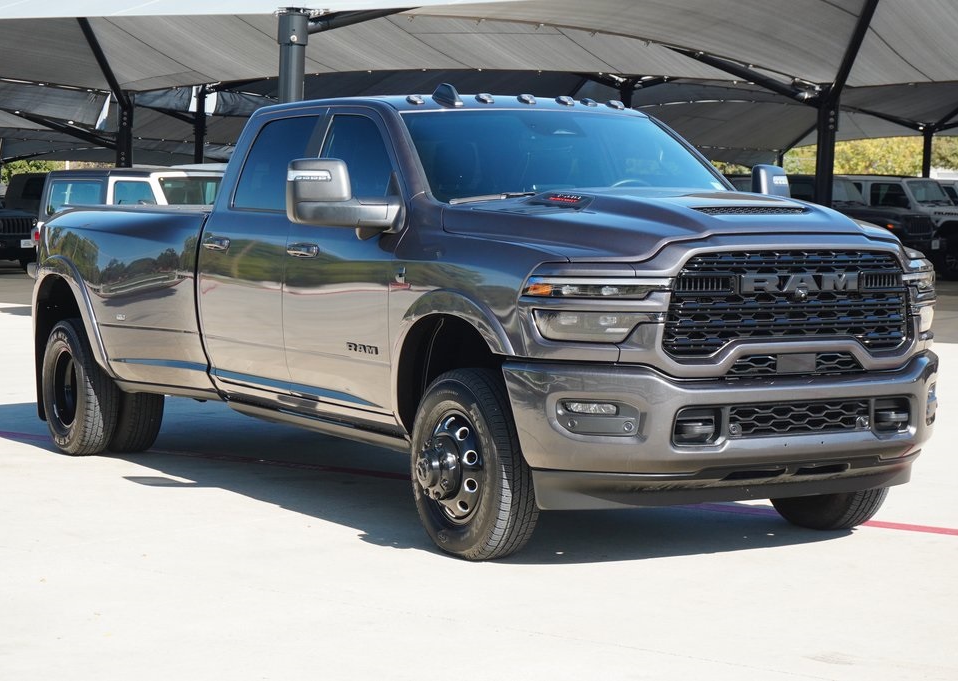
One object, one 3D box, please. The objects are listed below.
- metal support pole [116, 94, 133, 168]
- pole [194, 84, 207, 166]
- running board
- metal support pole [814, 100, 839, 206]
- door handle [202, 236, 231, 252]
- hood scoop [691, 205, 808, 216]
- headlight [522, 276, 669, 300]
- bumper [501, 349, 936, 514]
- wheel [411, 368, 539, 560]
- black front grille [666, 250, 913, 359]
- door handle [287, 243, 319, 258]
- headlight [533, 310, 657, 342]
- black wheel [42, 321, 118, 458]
[{"bbox_3d":[-6.160,-2.585,37.105,0.270,3.380,0.270,0,4,0],"label":"metal support pole"},{"bbox_3d":[-6.035,-3.471,46.125,0.200,4.030,0.200,0,4,0],"label":"pole"},{"bbox_3d":[-0.738,0.396,9.978,0.140,0.090,1.980,-2,4,-29],"label":"running board"},{"bbox_3d":[5.348,-2.164,33.098,0.290,3.172,0.290,2,4,0],"label":"metal support pole"},{"bbox_3d":[-1.332,-0.491,10.829,0.060,0.062,0.255,-2,4,-29],"label":"door handle"},{"bbox_3d":[1.107,-0.531,8.680,0.580,0.060,0.140,-2,4,-30],"label":"hood scoop"},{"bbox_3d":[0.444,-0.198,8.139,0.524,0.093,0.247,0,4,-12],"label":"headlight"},{"bbox_3d":[1.143,0.349,8.661,2.070,0.570,0.610,-2,4,-30],"label":"bumper"},{"bbox_3d":[-0.064,0.502,8.721,0.345,0.790,0.795,-2,4,-29],"label":"wheel"},{"bbox_3d":[1.256,-0.153,8.439,1.220,0.420,0.140,-2,4,-30],"label":"black front grille"},{"bbox_3d":[-0.817,-0.420,9.911,0.060,0.062,0.255,-2,4,-29],"label":"door handle"},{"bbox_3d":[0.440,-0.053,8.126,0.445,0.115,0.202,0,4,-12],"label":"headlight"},{"bbox_3d":[-2.333,0.275,12.489,0.250,0.790,0.800,-2,4,-30],"label":"black wheel"}]

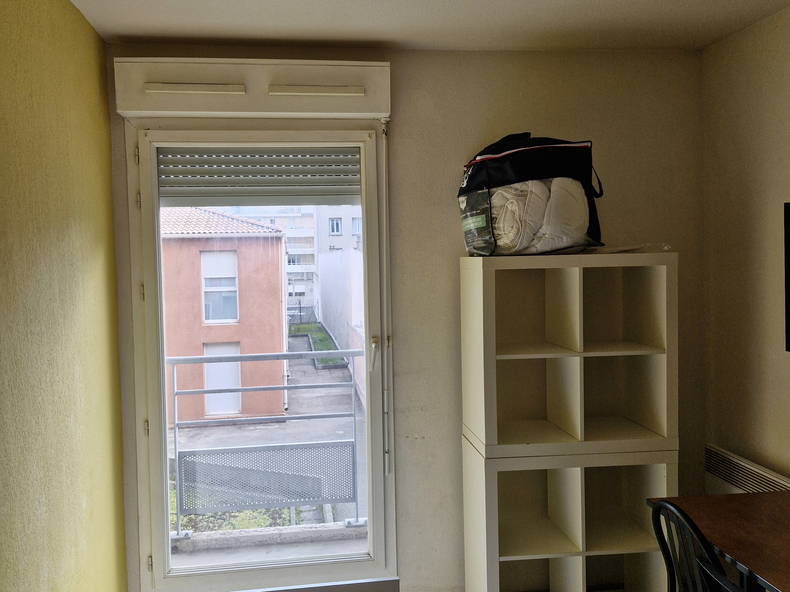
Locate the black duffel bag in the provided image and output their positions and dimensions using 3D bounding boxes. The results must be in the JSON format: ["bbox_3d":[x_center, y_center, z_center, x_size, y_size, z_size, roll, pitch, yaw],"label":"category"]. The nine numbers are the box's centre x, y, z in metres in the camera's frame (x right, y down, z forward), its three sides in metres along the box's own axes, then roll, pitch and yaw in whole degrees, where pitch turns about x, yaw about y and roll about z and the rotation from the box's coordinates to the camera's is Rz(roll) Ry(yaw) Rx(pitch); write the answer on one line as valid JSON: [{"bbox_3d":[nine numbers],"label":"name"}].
[{"bbox_3d":[0.566,-0.403,2.233,0.490,0.480,0.300,-2,2,-15],"label":"black duffel bag"}]

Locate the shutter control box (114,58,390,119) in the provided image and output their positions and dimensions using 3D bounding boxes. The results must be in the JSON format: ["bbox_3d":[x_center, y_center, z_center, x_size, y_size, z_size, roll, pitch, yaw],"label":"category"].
[{"bbox_3d":[-0.590,-0.884,2.262,1.135,0.217,0.110,-1,2,-5],"label":"shutter control box"}]

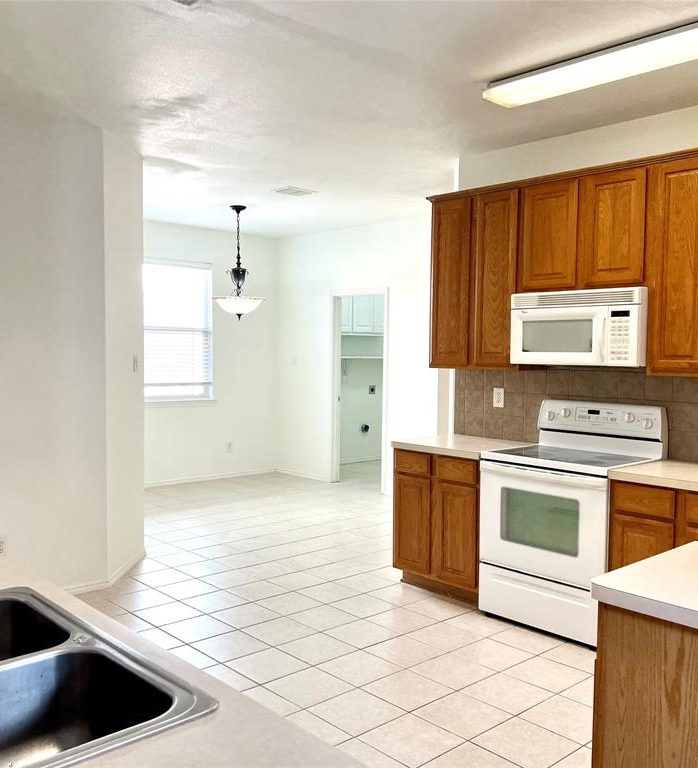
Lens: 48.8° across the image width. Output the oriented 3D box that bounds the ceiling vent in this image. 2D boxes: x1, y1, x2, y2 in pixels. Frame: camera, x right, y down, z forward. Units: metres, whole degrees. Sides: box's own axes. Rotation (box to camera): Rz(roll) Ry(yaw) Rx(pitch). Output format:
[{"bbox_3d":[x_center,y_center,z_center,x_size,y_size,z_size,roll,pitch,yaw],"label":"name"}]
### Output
[{"bbox_3d":[-0.447,-1.556,6.258,0.290,0.020,0.250,-2,4,-43],"label":"ceiling vent"}]

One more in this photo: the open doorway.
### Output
[{"bbox_3d":[0.117,0.088,8.083,0.130,2.060,0.830,-2,4,-43],"label":"open doorway"}]

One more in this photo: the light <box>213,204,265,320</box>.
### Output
[{"bbox_3d":[-0.999,-1.090,6.960,0.490,1.030,0.490,1,3,0],"label":"light"}]

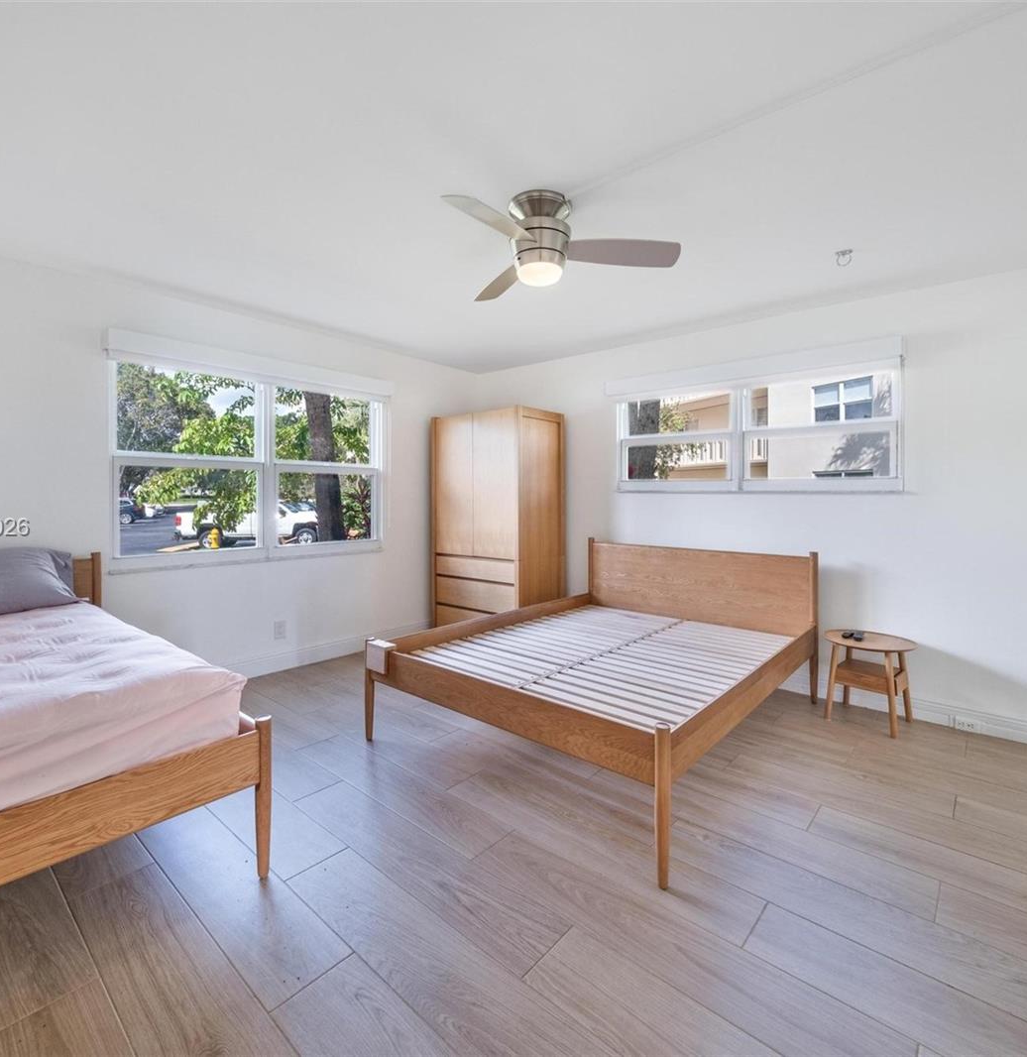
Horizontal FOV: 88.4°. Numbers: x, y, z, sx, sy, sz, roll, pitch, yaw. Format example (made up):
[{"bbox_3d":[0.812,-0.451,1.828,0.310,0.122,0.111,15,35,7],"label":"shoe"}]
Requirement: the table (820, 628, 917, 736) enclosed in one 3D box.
[{"bbox_3d":[1.962,0.845,2.926,0.420,0.445,0.420,2,3,42],"label":"table"}]

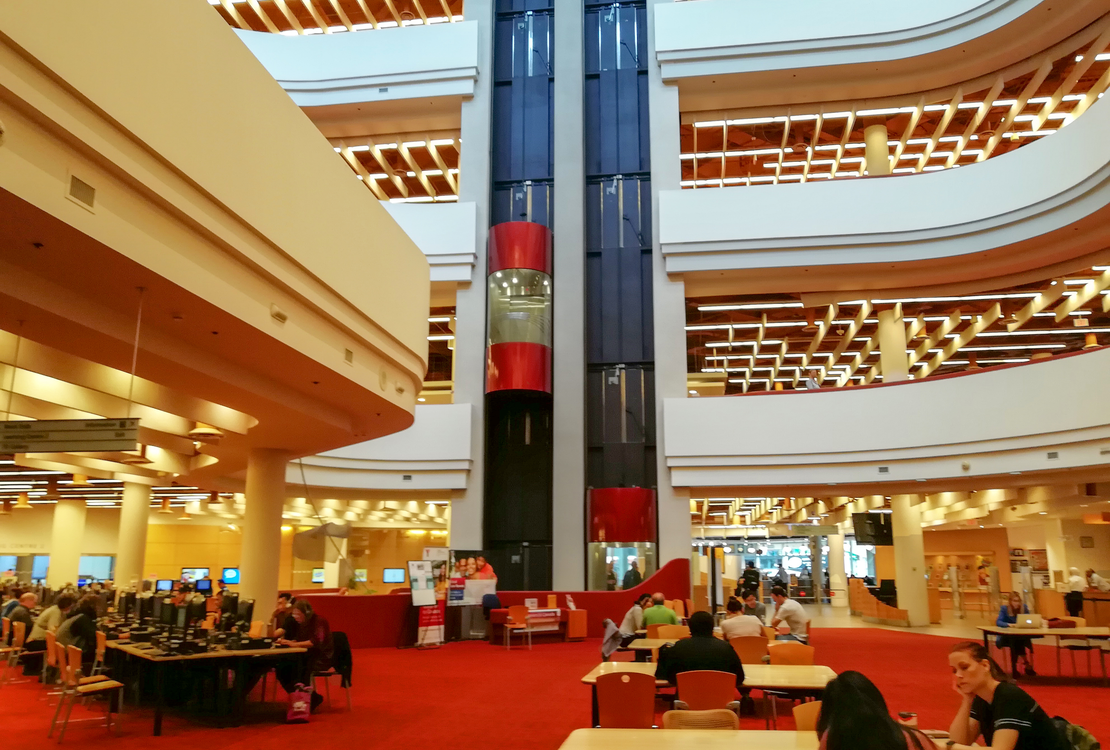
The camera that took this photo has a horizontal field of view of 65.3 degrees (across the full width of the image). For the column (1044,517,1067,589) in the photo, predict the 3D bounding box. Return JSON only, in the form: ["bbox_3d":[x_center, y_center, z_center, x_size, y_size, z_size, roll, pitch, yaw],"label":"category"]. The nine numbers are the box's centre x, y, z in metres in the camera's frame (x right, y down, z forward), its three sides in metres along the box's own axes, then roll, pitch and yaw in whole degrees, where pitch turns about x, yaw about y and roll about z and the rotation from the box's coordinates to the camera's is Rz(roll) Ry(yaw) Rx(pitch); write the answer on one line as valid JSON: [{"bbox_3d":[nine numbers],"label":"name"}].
[{"bbox_3d":[16.292,6.297,28.111,0.480,3.300,0.440,-2,-13,8],"label":"column"}]

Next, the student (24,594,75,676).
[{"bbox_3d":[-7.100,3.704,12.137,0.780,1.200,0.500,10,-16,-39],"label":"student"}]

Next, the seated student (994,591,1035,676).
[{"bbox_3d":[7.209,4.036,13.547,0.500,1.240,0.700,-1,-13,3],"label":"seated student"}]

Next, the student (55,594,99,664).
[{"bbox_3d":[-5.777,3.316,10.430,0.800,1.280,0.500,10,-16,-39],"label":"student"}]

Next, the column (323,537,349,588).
[{"bbox_3d":[-7.587,6.596,30.000,0.820,3.100,0.820,4,-13,-16],"label":"column"}]

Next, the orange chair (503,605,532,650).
[{"bbox_3d":[-0.760,5.081,17.416,0.530,0.840,0.570,3,-13,-12],"label":"orange chair"}]

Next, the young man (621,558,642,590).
[{"bbox_3d":[2.002,5.677,22.093,0.520,1.790,0.360,-5,-14,20],"label":"young man"}]

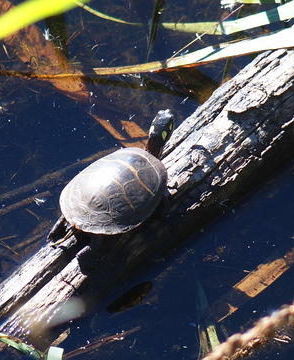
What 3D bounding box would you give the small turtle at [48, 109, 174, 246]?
[{"bbox_3d":[-0.034,0.008,4.596,0.104,0.062,0.189,30,52,28],"label":"small turtle"}]

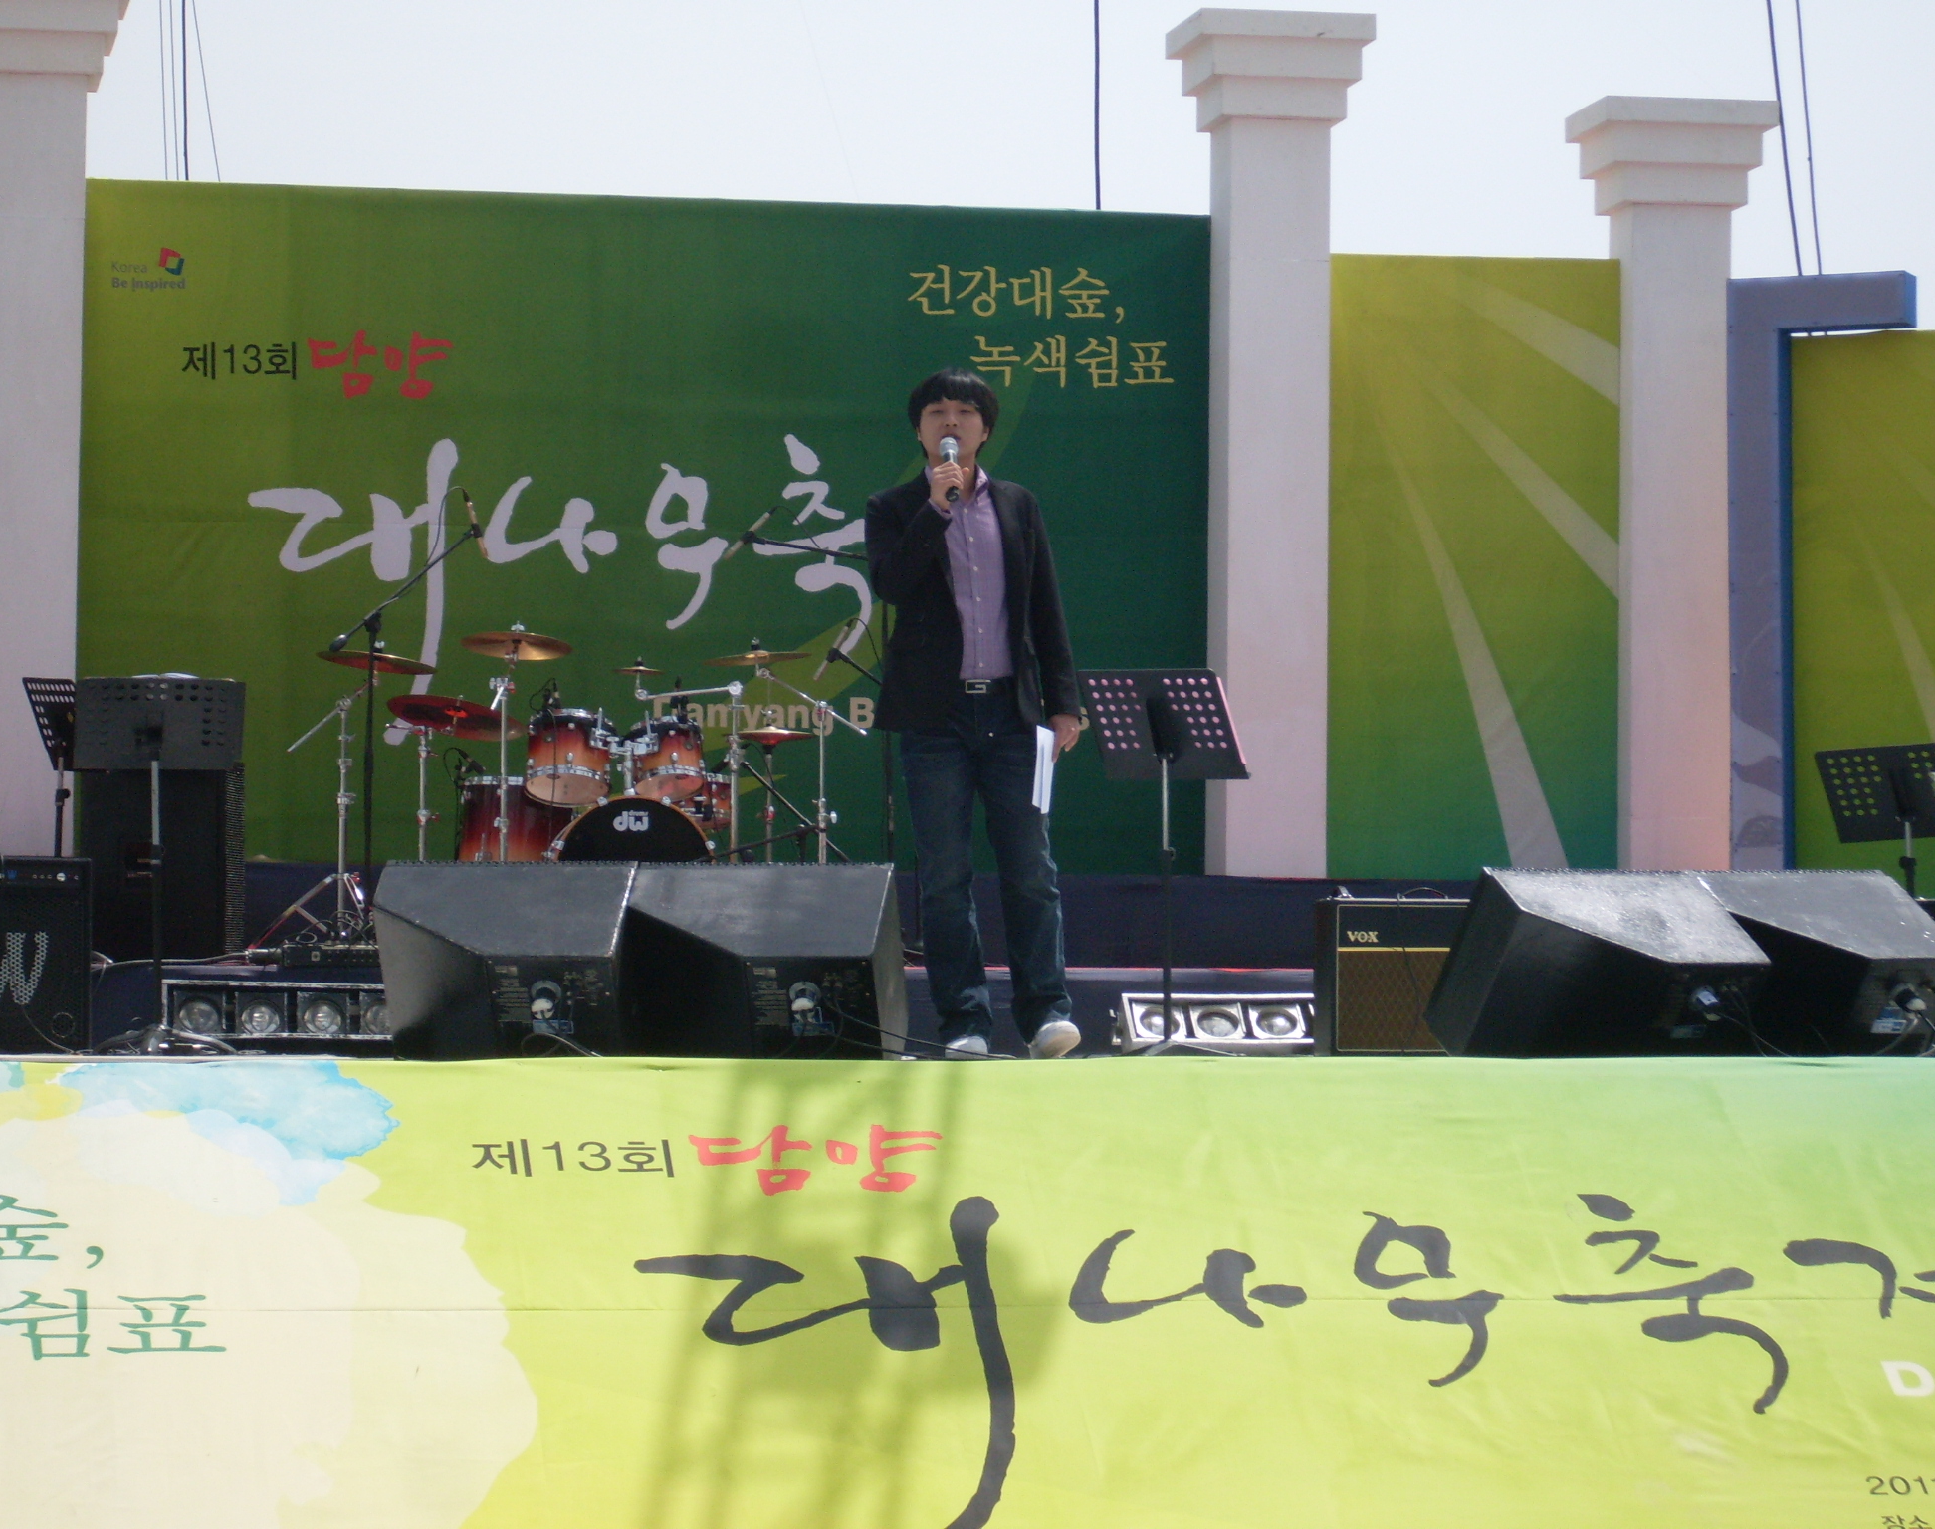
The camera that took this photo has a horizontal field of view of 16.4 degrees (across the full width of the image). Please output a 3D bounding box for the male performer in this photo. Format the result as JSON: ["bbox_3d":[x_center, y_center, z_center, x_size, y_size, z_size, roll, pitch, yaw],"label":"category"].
[{"bbox_3d":[0.021,-0.131,17.250,0.550,1.760,0.380,1,-2,-3],"label":"male performer"}]

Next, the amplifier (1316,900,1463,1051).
[{"bbox_3d":[1.277,0.599,18.850,0.530,0.450,0.250,1,-2,-9],"label":"amplifier"}]

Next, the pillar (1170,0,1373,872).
[{"bbox_3d":[1.200,-1.235,26.500,0.690,3.400,0.690,1,-2,-9],"label":"pillar"}]

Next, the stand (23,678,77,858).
[{"bbox_3d":[-2.800,0.180,20.800,0.420,0.920,0.470,1,-2,-21],"label":"stand"}]

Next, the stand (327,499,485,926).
[{"bbox_3d":[-1.974,-0.115,23.600,0.600,1.680,0.500,1,-2,-18],"label":"stand"}]

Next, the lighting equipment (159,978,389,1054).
[{"bbox_3d":[-1.921,0.716,19.100,0.740,0.215,0.200,1,-2,-9],"label":"lighting equipment"}]

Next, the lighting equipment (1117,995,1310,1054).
[{"bbox_3d":[0.790,0.751,19.300,0.740,0.190,0.200,1,-16,-9],"label":"lighting equipment"}]

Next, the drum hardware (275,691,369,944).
[{"bbox_3d":[-2.267,0.223,23.800,0.450,0.980,0.450,1,-2,-9],"label":"drum hardware"}]

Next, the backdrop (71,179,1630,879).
[{"bbox_3d":[-0.400,-0.895,26.300,6.150,2.680,0.150,1,-2,-9],"label":"backdrop"}]

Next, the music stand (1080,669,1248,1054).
[{"bbox_3d":[0.545,0.274,18.600,0.480,1.080,0.430,-1,-2,25],"label":"music stand"}]

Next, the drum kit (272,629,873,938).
[{"bbox_3d":[-1.412,0.119,24.400,2.120,1.280,1.550,1,-2,-7],"label":"drum kit"}]

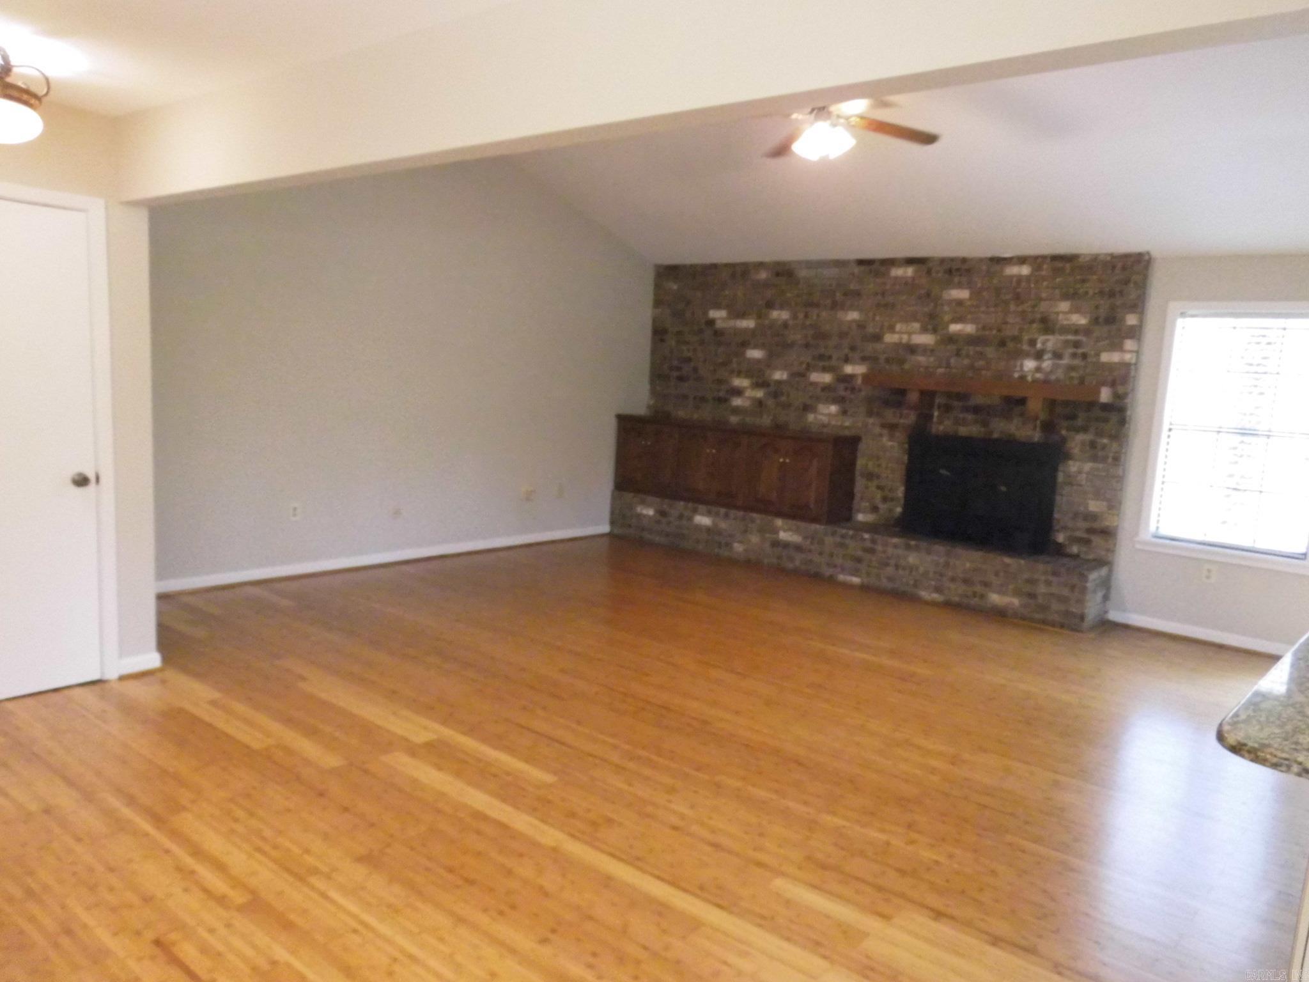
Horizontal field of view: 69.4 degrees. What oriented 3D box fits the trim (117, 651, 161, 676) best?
[{"bbox_3d":[-2.365,0.788,4.344,0.020,0.084,0.192,9,10,39],"label":"trim"}]

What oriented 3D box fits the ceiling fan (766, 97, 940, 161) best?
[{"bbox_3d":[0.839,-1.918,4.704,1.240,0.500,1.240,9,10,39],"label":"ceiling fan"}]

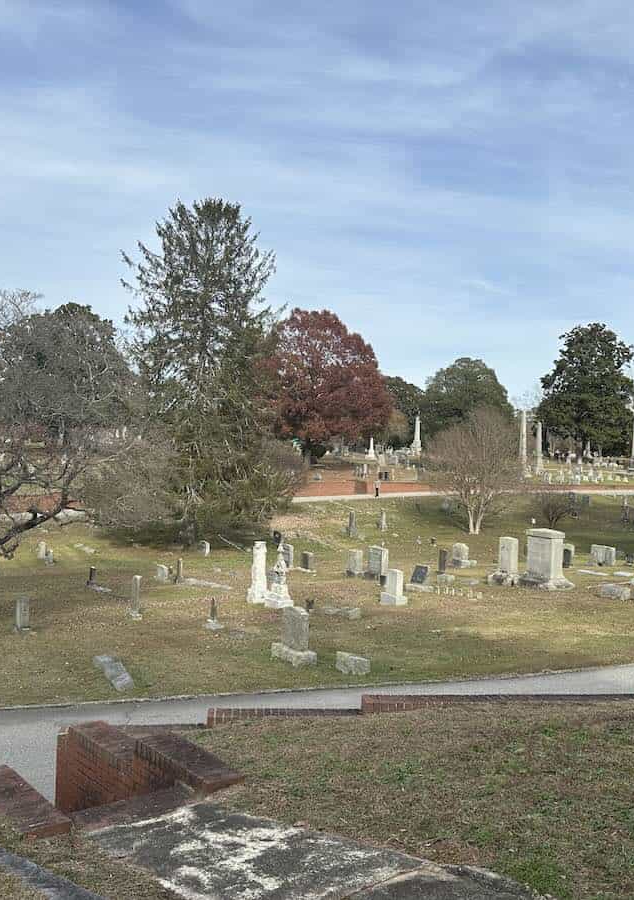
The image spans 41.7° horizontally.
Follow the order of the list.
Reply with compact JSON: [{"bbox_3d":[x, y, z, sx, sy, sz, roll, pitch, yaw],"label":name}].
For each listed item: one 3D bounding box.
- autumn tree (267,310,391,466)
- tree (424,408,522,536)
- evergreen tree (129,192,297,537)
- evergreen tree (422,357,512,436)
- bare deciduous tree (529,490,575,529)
[{"bbox_3d":[1.330,-8.080,105.000,15.830,19.560,15.040,1,0,0],"label":"autumn tree"},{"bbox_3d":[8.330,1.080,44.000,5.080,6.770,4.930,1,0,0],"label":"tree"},{"bbox_3d":[-4.960,-3.720,38.000,7.610,15.530,7.380,1,0,0],"label":"evergreen tree"},{"bbox_3d":[23.360,-7.270,130.000,13.780,14.690,13.090,1,0,0],"label":"evergreen tree"},{"bbox_3d":[13.300,3.360,47.000,2.550,2.150,2.420,1,0,0],"label":"bare deciduous tree"}]

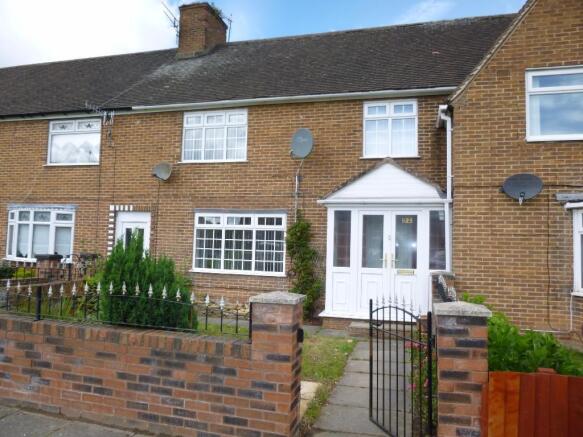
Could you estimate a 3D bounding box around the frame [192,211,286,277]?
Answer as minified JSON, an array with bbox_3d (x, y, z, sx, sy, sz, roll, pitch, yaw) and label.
[{"bbox_3d":[-1.244,0.586,9.890,2.337,1.424,0.130,1,-4,15],"label":"frame"}]

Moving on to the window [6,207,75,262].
[{"bbox_3d":[-6.774,0.453,11.245,2.155,1.337,0.300,1,-4,15],"label":"window"}]

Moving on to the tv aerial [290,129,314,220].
[{"bbox_3d":[0.227,-0.973,9.239,0.480,2.038,0.430,-1,-4,35],"label":"tv aerial"}]

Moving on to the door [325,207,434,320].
[{"bbox_3d":[1.610,0.845,7.925,1.953,2.127,0.120,1,-4,15],"label":"door"}]

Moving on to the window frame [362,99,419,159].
[{"bbox_3d":[2.157,-1.952,9.184,1.167,1.273,0.120,1,-4,15],"label":"window frame"}]

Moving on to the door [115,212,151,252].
[{"bbox_3d":[-4.041,0.884,10.655,0.992,2.066,0.100,1,-4,15],"label":"door"}]

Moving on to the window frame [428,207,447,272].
[{"bbox_3d":[2.666,0.396,7.679,0.307,1.087,0.050,1,-4,15],"label":"window frame"}]

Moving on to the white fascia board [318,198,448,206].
[{"bbox_3d":[1.702,-0.308,7.885,2.452,0.120,0.100,1,-4,15],"label":"white fascia board"}]

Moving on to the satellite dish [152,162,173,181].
[{"bbox_3d":[-3.121,-1.138,10.180,0.460,0.430,0.360,-1,-5,38],"label":"satellite dish"}]

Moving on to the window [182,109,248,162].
[{"bbox_3d":[-1.872,-1.996,10.243,1.717,1.273,0.120,1,-4,15],"label":"window"}]

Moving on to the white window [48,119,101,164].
[{"bbox_3d":[-5.842,-2.049,11.287,1.671,1.216,0.120,1,-4,15],"label":"white window"}]

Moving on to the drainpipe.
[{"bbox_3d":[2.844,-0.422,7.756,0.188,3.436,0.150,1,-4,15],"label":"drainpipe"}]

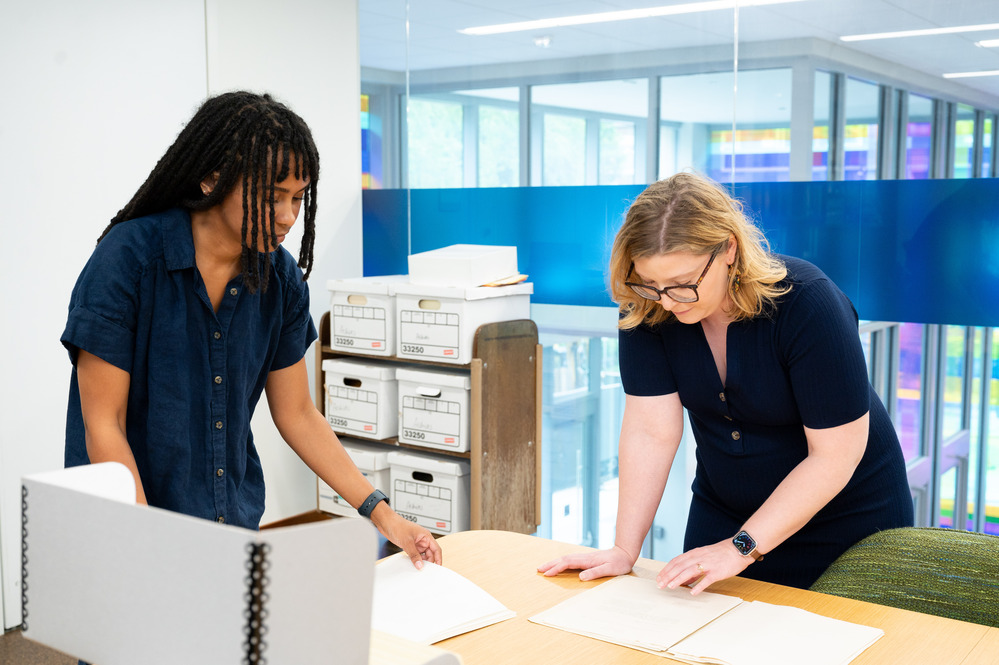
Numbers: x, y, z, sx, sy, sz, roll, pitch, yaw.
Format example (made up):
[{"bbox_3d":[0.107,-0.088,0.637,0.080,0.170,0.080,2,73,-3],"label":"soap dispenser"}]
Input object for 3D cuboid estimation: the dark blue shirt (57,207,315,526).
[{"bbox_3d":[-0.614,0.099,2.227,0.470,0.690,0.380,-6,9,-44],"label":"dark blue shirt"}]

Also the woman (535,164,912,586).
[{"bbox_3d":[0.469,0.442,2.286,0.600,1.510,0.640,3,7,28],"label":"woman"}]

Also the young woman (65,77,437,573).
[{"bbox_3d":[-0.505,0.373,2.222,0.550,1.660,0.570,-6,9,-44],"label":"young woman"}]

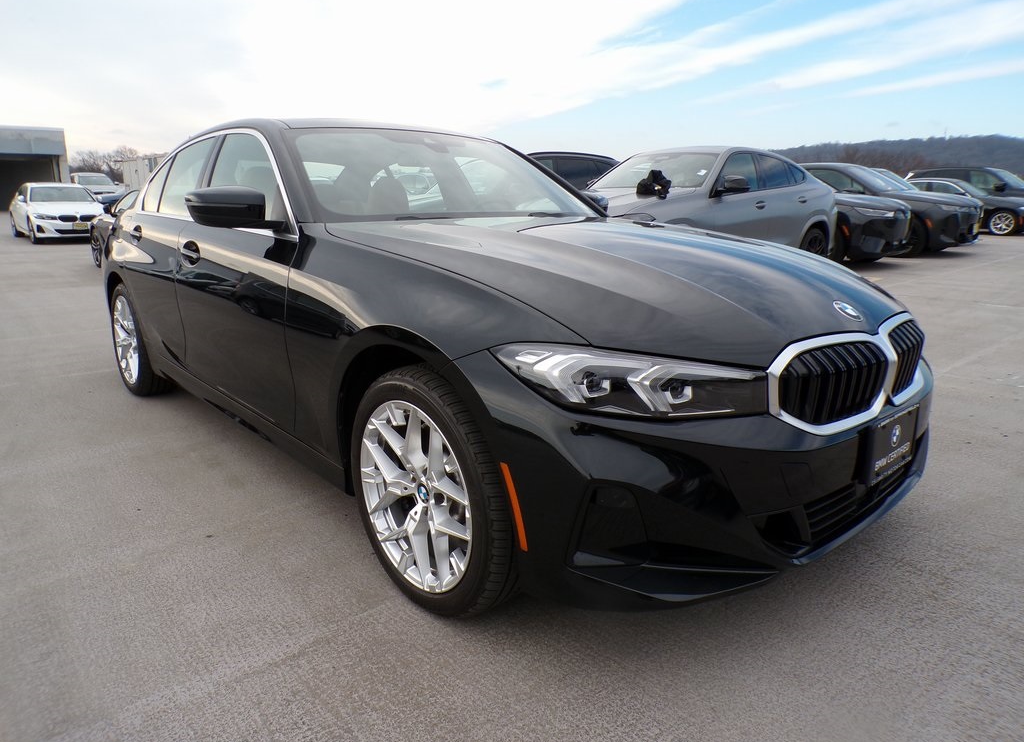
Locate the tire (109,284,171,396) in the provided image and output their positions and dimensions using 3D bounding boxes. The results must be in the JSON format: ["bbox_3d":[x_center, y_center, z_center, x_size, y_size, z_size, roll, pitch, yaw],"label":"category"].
[{"bbox_3d":[-2.057,-0.191,3.998,0.225,0.655,0.655,-11,17,-40],"label":"tire"}]

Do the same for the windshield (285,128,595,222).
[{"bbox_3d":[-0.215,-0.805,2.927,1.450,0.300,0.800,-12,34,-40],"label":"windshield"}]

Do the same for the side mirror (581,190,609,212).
[{"bbox_3d":[0.435,-0.838,3.598,0.250,0.150,0.190,-12,18,-40],"label":"side mirror"}]

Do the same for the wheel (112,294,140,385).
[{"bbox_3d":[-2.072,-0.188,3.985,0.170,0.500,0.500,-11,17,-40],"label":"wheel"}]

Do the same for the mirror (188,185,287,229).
[{"bbox_3d":[-0.942,-0.545,2.388,0.230,0.150,0.210,-11,17,-40],"label":"mirror"}]

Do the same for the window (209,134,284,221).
[{"bbox_3d":[-1.018,-0.767,2.806,0.060,0.420,0.960,23,-5,-43],"label":"window"}]

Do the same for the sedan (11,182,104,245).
[{"bbox_3d":[-11.784,-4.134,18.542,1.840,1.440,4.710,-11,18,-39],"label":"sedan"}]

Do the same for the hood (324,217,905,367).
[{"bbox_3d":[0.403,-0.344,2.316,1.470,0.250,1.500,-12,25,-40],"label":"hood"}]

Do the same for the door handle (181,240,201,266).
[{"bbox_3d":[-1.306,-0.475,2.871,0.060,0.100,0.215,-12,18,-40],"label":"door handle"}]

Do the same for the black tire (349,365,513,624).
[{"bbox_3d":[-0.181,0.307,1.909,0.225,0.655,0.655,-11,17,-40],"label":"black tire"}]

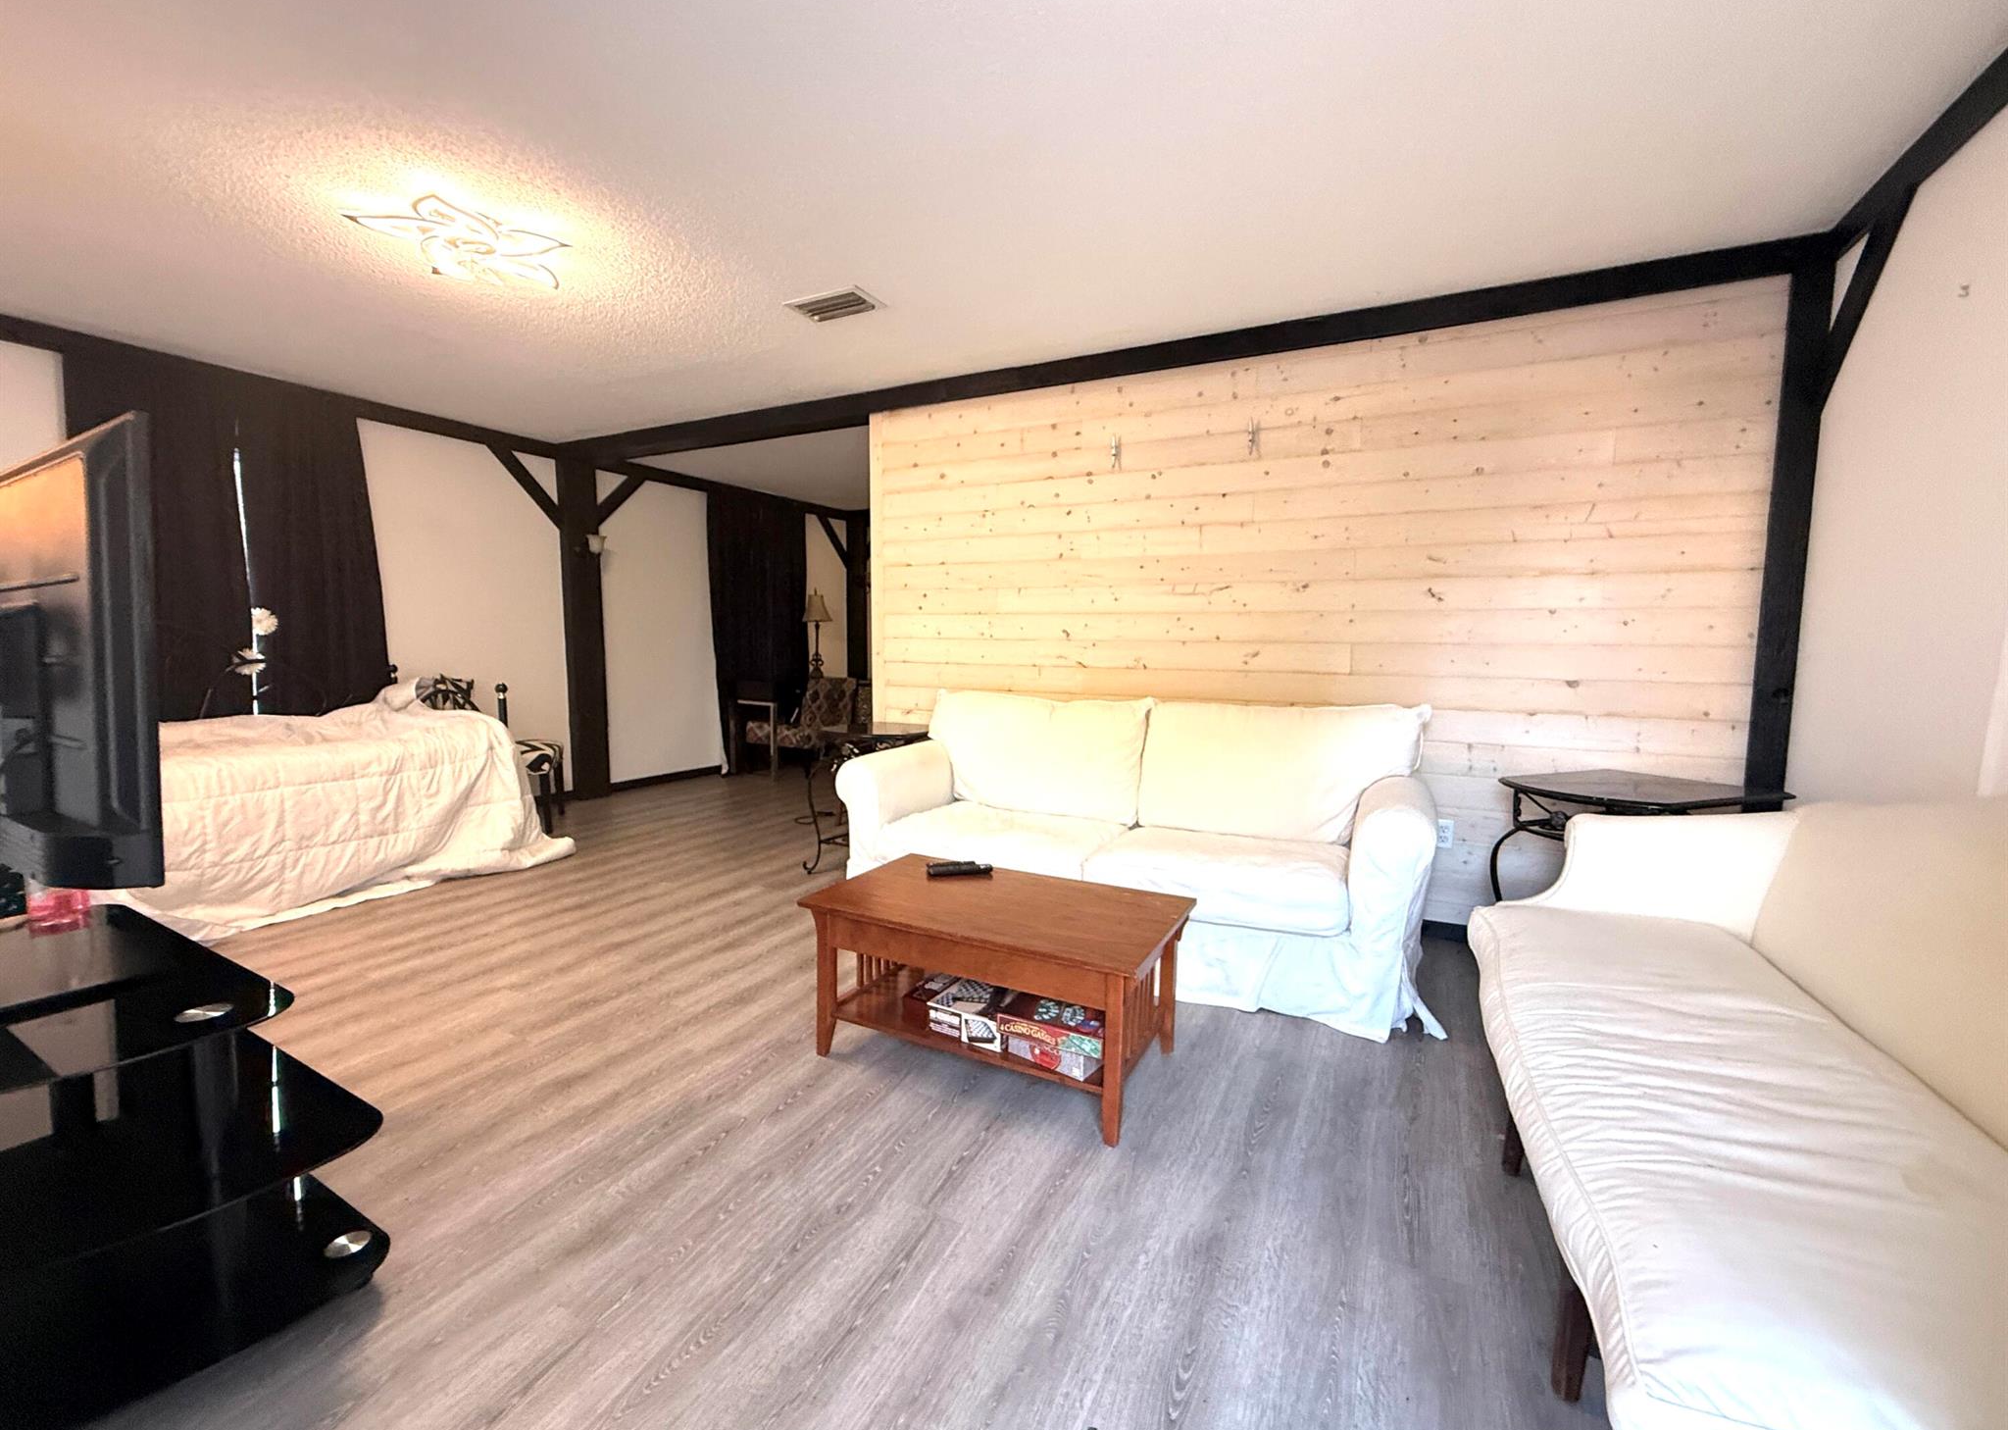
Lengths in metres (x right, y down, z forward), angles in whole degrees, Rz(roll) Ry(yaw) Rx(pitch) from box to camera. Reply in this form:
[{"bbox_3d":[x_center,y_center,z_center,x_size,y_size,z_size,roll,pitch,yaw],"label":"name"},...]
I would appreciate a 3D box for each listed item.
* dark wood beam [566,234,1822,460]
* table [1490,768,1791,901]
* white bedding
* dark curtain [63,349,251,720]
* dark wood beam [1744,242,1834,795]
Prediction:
[{"bbox_3d":[-0.168,-1.631,4.119,6.384,0.116,0.189,3,6,27],"label":"dark wood beam"},{"bbox_3d":[1.936,0.588,2.556,0.602,0.728,0.566,-2,6,-19],"label":"table"},{"bbox_3d":[-3.441,0.327,3.731,1.357,0.968,2.136,3,6,27],"label":"white bedding"},{"bbox_3d":[-4.018,-0.413,3.938,0.118,2.325,0.578,3,6,27],"label":"dark curtain"},{"bbox_3d":[2.598,-0.245,2.737,0.110,2.360,0.136,3,6,27],"label":"dark wood beam"}]

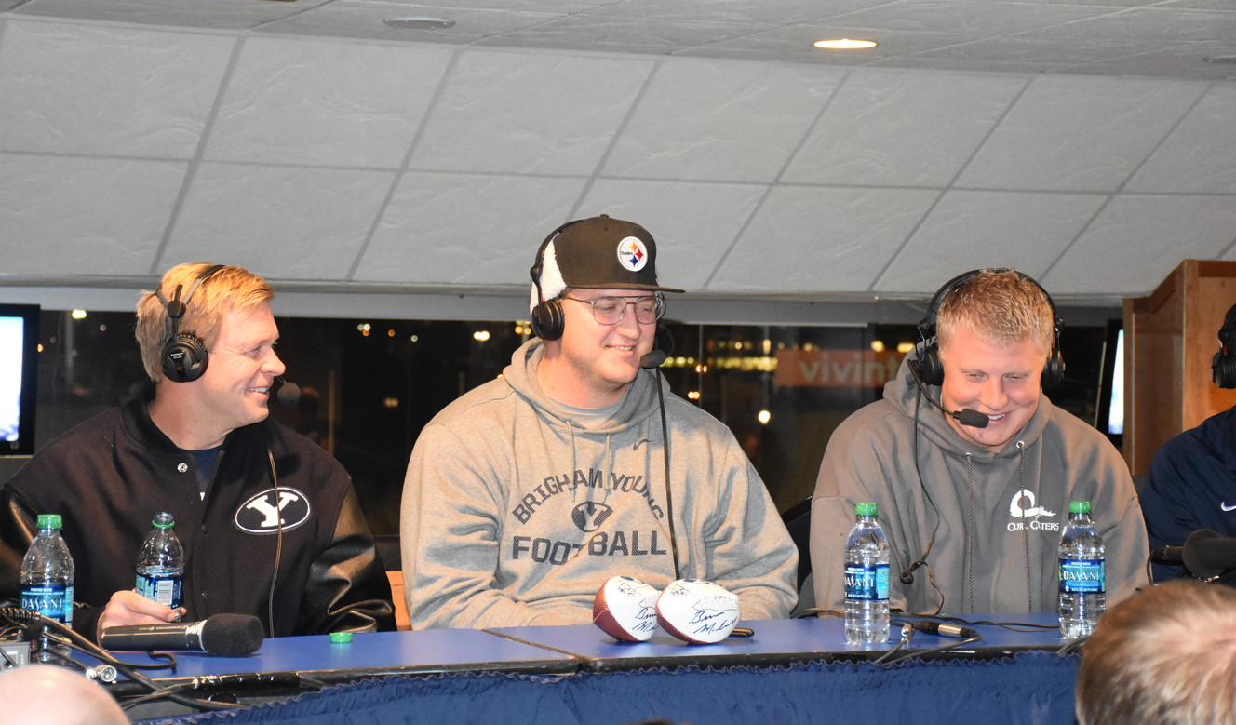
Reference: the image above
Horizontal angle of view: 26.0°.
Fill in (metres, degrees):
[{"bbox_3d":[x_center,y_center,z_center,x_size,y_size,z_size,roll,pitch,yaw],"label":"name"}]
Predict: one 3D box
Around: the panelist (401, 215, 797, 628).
[{"bbox_3d":[-0.030,0.456,4.240,0.640,1.390,0.760,0,-1,-2],"label":"panelist"}]

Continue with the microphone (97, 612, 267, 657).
[{"bbox_3d":[-0.600,0.373,3.690,0.243,0.058,0.058,-1,-1,27],"label":"microphone"}]

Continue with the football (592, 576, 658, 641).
[{"bbox_3d":[0.012,0.362,3.925,0.098,0.097,0.155,-1,-1,21],"label":"football"}]

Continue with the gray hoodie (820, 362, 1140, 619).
[{"bbox_3d":[0.598,0.315,4.460,0.540,0.650,0.420,0,-1,-7],"label":"gray hoodie"}]

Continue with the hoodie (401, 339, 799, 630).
[{"bbox_3d":[-0.031,0.305,4.400,0.640,0.690,0.440,0,-1,-2],"label":"hoodie"}]

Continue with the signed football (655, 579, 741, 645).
[{"bbox_3d":[0.116,0.362,3.880,0.155,0.097,0.098,0,-1,-42],"label":"signed football"}]

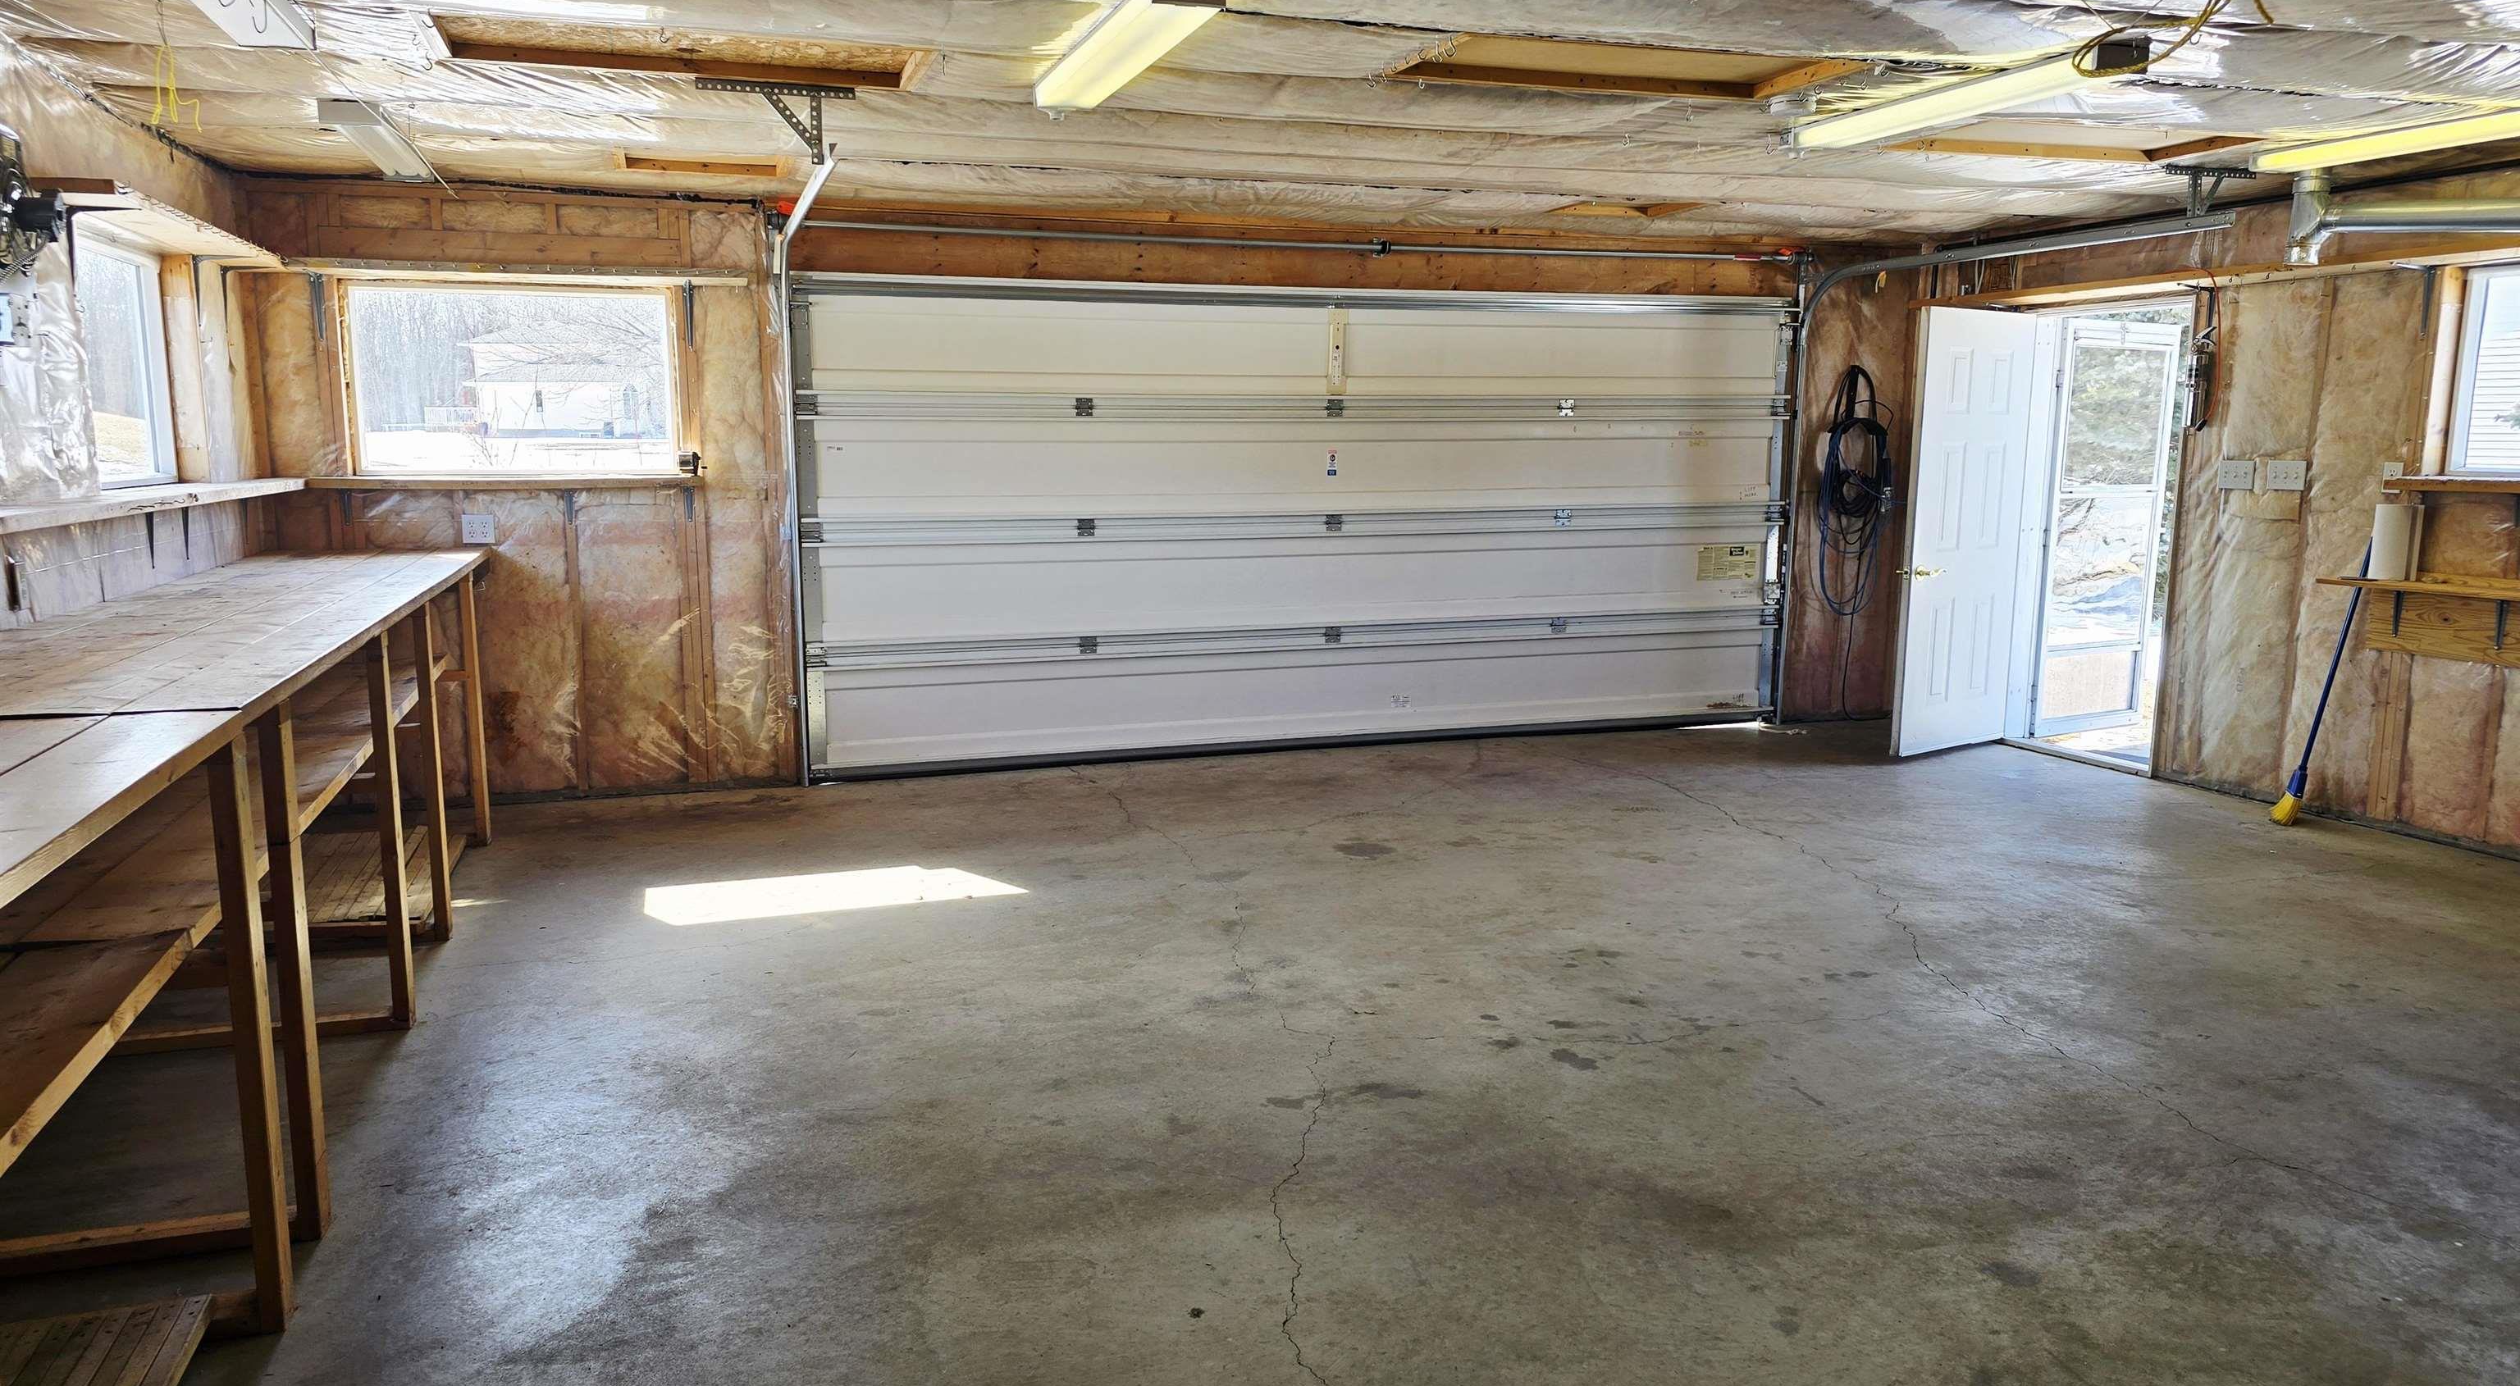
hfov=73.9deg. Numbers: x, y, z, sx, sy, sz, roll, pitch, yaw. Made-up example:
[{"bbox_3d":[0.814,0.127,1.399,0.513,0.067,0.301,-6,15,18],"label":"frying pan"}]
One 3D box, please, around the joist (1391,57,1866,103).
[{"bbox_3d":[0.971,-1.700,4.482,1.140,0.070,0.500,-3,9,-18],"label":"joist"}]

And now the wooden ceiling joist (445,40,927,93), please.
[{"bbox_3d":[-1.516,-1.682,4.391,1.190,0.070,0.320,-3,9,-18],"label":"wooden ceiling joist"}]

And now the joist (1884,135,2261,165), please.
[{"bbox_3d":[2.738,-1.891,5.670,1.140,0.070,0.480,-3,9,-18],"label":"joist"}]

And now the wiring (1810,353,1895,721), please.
[{"bbox_3d":[3.112,-0.776,8.750,0.450,1.840,0.130,-3,9,-18],"label":"wiring"}]

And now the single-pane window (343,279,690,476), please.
[{"bbox_3d":[-3.002,-1.253,6.791,1.224,0.760,0.090,-3,9,-18],"label":"single-pane window"}]

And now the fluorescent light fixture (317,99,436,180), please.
[{"bbox_3d":[-2.880,-1.797,5.498,0.165,0.067,1.210,-3,10,-19],"label":"fluorescent light fixture"}]

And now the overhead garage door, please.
[{"bbox_3d":[0.395,-0.825,7.897,4.900,2.130,0.100,-3,9,-18],"label":"overhead garage door"}]

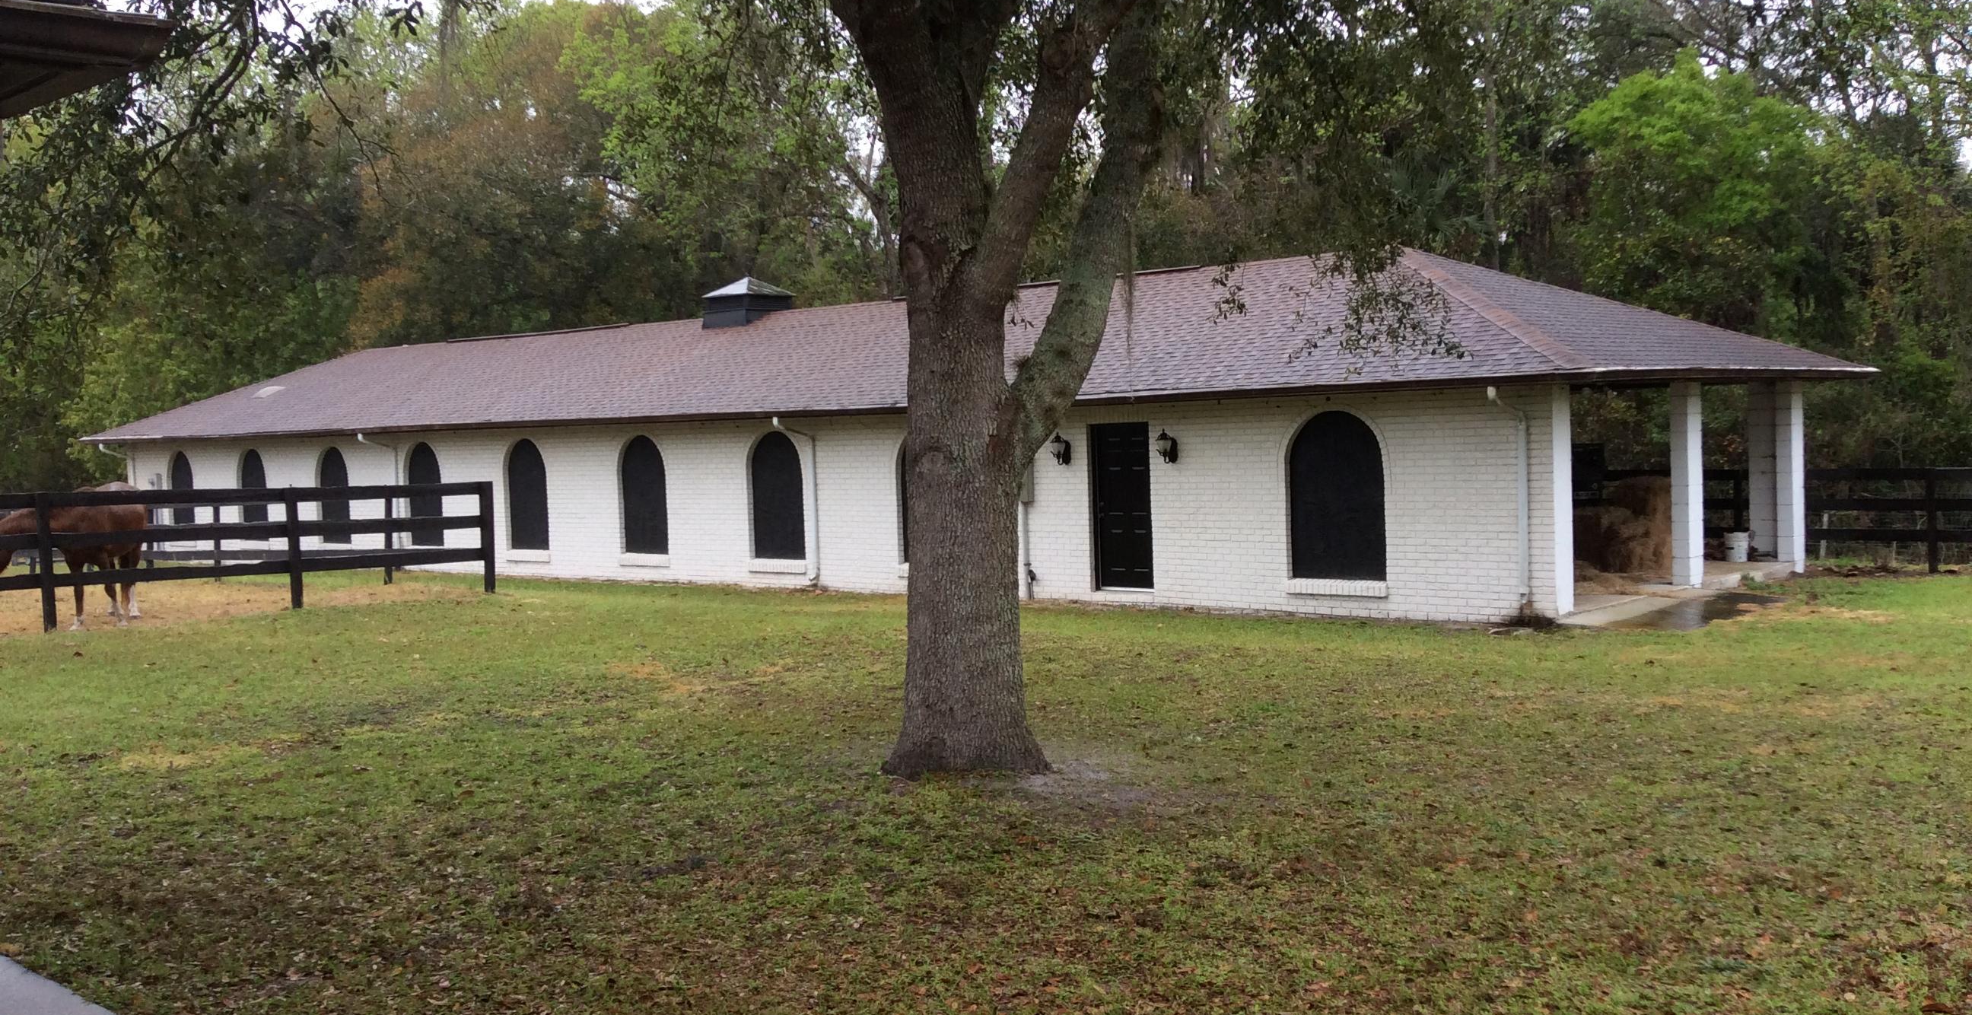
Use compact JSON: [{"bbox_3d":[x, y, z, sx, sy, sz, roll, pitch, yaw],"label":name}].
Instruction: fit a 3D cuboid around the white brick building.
[{"bbox_3d":[-4.226,-1.365,33.148,35.050,4.605,8.856,0,4,42],"label":"white brick building"}]

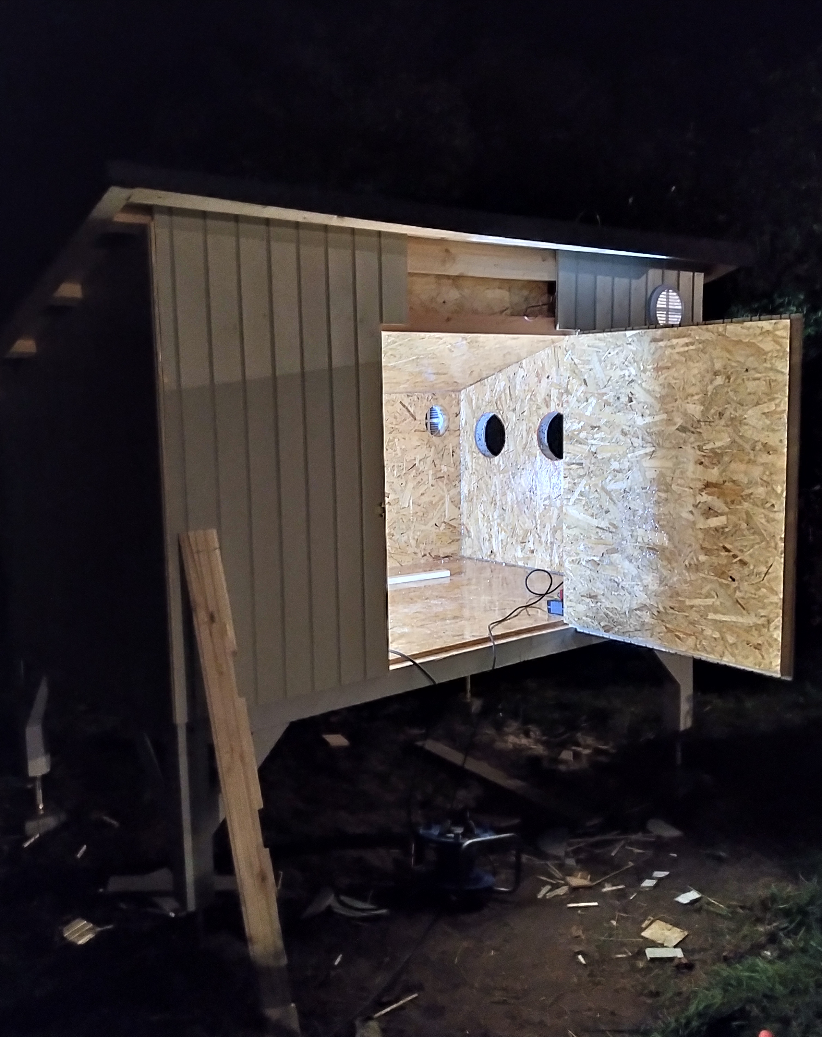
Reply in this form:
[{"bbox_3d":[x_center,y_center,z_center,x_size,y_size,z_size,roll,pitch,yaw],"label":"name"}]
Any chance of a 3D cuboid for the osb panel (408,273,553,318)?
[{"bbox_3d":[0.263,-0.789,3.433,0.710,0.145,0.020,-7,10,-38],"label":"osb panel"}]

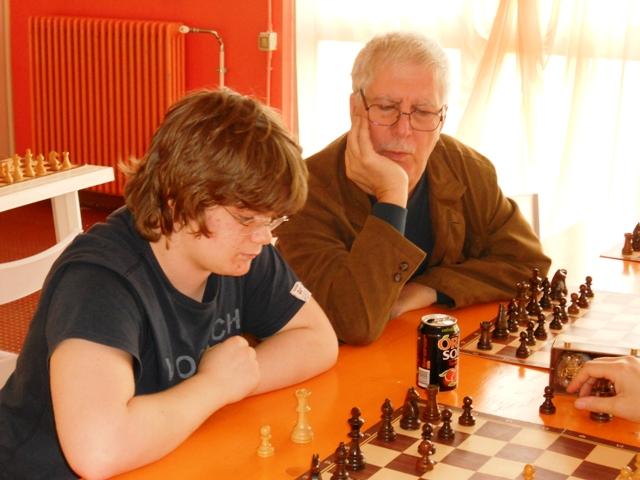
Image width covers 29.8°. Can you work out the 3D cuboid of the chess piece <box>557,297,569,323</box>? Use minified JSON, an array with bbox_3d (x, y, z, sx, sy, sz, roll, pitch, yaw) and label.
[{"bbox_3d":[0.446,0.129,2.195,0.022,0.045,0.022,0,14,0],"label":"chess piece"}]

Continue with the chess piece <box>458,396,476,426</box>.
[{"bbox_3d":[0.214,0.247,1.741,0.024,0.040,0.024,0,14,0],"label":"chess piece"}]

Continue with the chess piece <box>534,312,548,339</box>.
[{"bbox_3d":[0.394,0.153,2.136,0.024,0.045,0.024,0,14,0],"label":"chess piece"}]

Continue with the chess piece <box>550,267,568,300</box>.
[{"bbox_3d":[0.472,0.086,2.366,0.032,0.060,0.032,3,15,11],"label":"chess piece"}]

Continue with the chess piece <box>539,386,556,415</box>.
[{"bbox_3d":[0.339,0.237,1.781,0.025,0.043,0.025,9,16,29],"label":"chess piece"}]

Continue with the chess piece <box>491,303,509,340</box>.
[{"bbox_3d":[0.319,0.142,2.116,0.028,0.058,0.028,3,15,11],"label":"chess piece"}]

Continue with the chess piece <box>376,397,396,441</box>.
[{"bbox_3d":[0.095,0.251,1.685,0.025,0.059,0.025,0,14,0],"label":"chess piece"}]

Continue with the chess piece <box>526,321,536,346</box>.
[{"bbox_3d":[0.362,0.161,2.065,0.025,0.045,0.025,9,16,29],"label":"chess piece"}]

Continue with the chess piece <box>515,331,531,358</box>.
[{"bbox_3d":[0.340,0.175,2.006,0.025,0.045,0.025,1,14,0],"label":"chess piece"}]

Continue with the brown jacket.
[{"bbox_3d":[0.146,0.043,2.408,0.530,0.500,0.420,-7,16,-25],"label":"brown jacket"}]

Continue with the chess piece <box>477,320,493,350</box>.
[{"bbox_3d":[0.283,0.163,2.056,0.024,0.045,0.024,0,14,0],"label":"chess piece"}]

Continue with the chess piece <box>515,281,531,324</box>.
[{"bbox_3d":[0.367,0.118,2.164,0.027,0.080,0.027,9,16,29],"label":"chess piece"}]

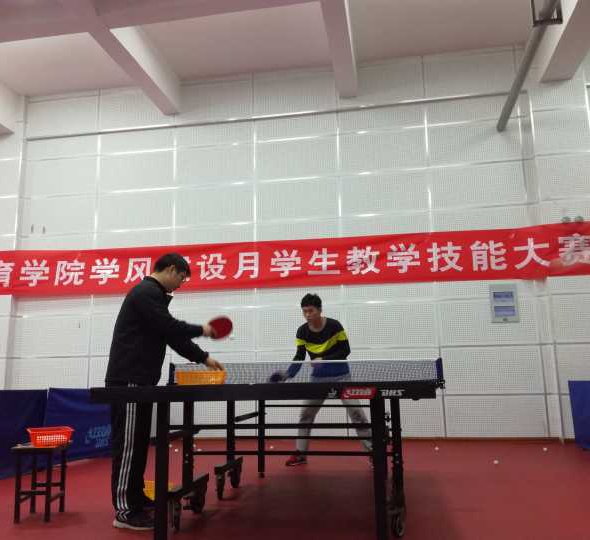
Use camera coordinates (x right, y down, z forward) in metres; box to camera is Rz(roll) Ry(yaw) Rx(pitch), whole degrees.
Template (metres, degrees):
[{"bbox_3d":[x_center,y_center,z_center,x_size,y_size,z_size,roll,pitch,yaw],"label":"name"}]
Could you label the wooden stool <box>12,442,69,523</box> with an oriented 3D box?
[{"bbox_3d":[-1.548,1.293,3.449,0.258,0.425,0.305,0,-10,-3],"label":"wooden stool"}]

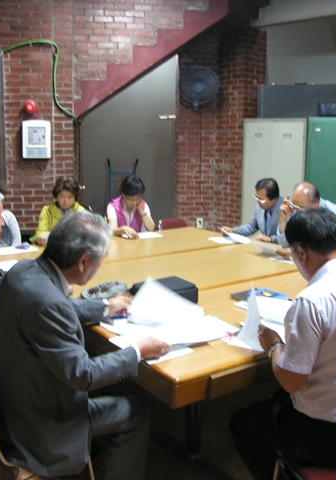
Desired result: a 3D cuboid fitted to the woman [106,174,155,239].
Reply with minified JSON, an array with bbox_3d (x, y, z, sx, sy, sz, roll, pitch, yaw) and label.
[{"bbox_3d":[-0.310,0.015,5.011,0.480,1.250,0.720,-4,12,-24],"label":"woman"}]

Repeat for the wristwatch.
[{"bbox_3d":[0.335,0.338,1.600,0.050,0.055,0.050,-3,12,-20],"label":"wristwatch"}]

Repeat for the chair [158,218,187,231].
[{"bbox_3d":[0.137,0.188,5.327,0.460,0.800,0.530,-6,13,-31],"label":"chair"}]

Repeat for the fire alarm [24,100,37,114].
[{"bbox_3d":[-1.341,-1.290,5.050,0.130,0.130,0.060,0,11,-4],"label":"fire alarm"}]

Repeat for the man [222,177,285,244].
[{"bbox_3d":[0.717,0.113,4.088,0.700,1.220,0.520,-7,13,-34],"label":"man"}]

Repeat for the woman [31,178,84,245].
[{"bbox_3d":[-0.902,0.092,4.549,0.500,1.240,0.720,-5,12,-27],"label":"woman"}]

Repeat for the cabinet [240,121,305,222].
[{"bbox_3d":[1.282,-0.475,5.748,0.780,1.760,0.450,9,14,37],"label":"cabinet"}]

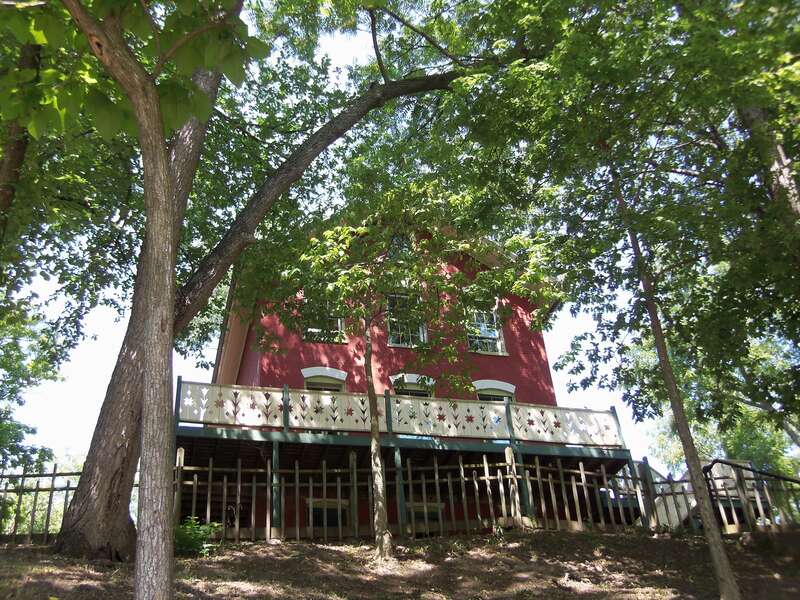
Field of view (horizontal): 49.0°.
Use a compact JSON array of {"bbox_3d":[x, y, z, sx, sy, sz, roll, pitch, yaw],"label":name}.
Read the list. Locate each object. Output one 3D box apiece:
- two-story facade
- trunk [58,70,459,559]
[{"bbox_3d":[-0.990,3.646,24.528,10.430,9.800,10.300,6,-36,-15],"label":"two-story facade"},{"bbox_3d":[-1.812,-0.522,15.571,6.800,10.000,2.300,-5,-34,0],"label":"trunk"}]

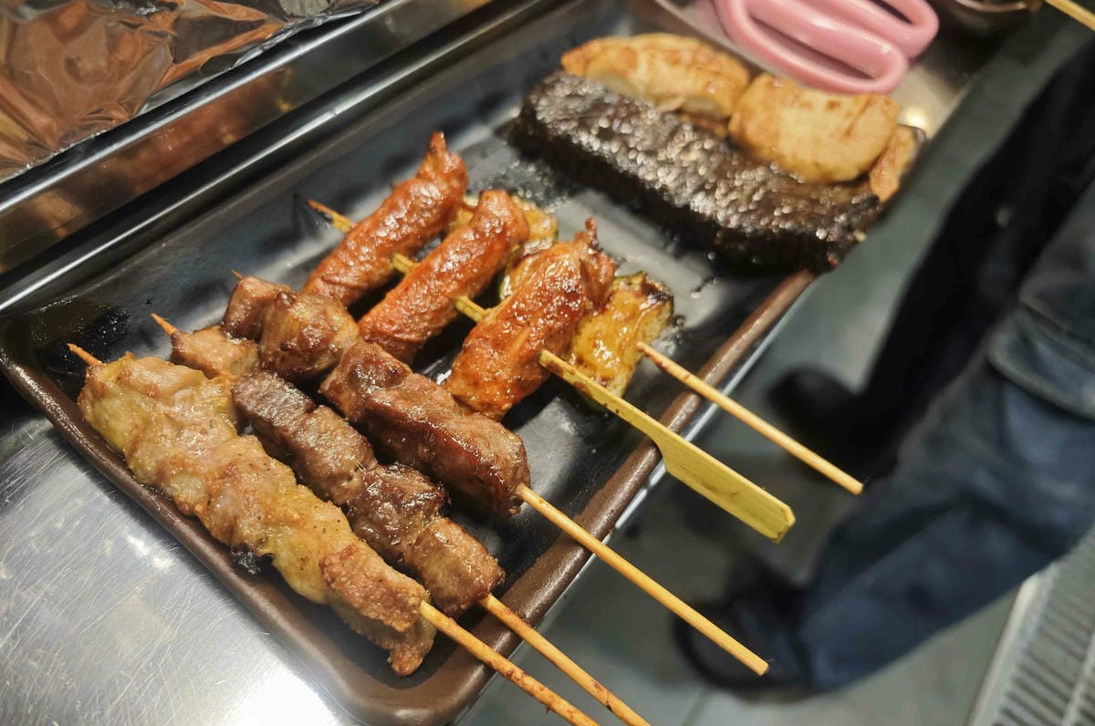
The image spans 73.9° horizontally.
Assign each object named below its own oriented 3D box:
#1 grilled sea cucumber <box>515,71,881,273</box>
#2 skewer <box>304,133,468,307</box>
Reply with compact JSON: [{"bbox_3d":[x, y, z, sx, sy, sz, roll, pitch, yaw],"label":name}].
[{"bbox_3d":[0.050,-0.067,0.250,0.117,0.019,0.034,28,57,16],"label":"grilled sea cucumber"},{"bbox_3d":[-0.047,-0.044,0.221,0.017,0.017,0.068,27,57,7],"label":"skewer"}]

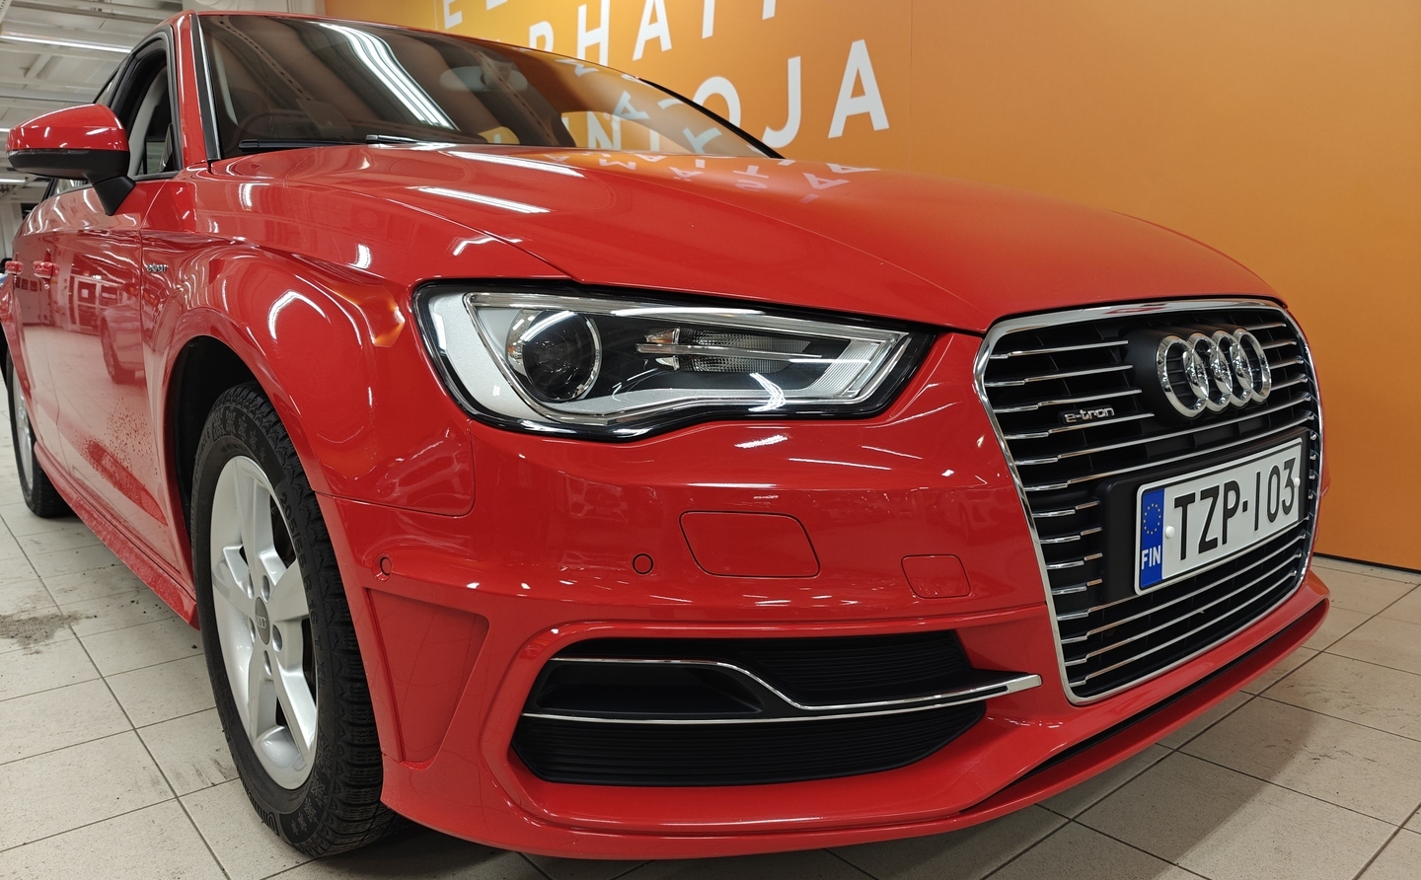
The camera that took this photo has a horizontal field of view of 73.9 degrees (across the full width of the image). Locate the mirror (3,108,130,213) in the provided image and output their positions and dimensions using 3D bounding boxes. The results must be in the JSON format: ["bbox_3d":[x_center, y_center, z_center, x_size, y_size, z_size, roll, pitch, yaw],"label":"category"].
[{"bbox_3d":[-1.141,-0.502,1.702,0.210,0.205,0.170,-8,11,-40],"label":"mirror"}]

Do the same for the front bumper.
[{"bbox_3d":[0.444,0.088,1.322,1.770,0.530,0.600,-8,11,-40],"label":"front bumper"}]

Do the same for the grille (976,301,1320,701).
[{"bbox_3d":[0.583,0.041,1.157,0.810,0.420,0.130,-8,11,-40],"label":"grille"}]

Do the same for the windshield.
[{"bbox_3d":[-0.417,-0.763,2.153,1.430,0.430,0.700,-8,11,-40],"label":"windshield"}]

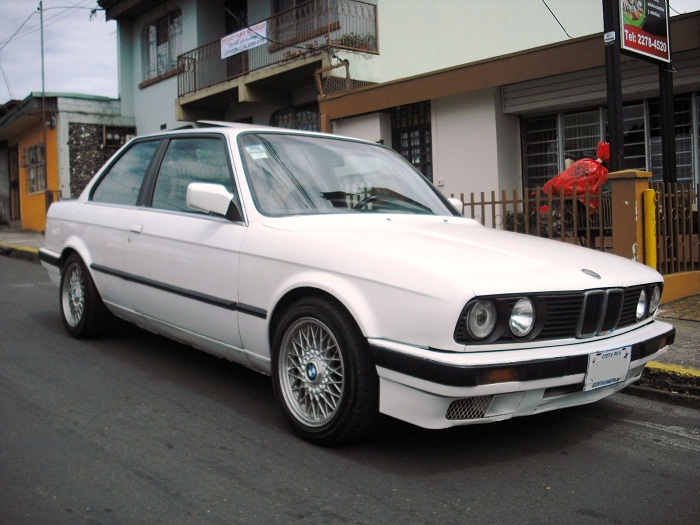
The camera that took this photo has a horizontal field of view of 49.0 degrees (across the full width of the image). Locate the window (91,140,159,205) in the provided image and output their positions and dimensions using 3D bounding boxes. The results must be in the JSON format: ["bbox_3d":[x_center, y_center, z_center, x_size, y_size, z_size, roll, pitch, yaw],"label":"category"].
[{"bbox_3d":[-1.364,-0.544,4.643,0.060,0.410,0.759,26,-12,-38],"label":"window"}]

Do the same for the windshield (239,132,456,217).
[{"bbox_3d":[-0.022,-0.488,4.043,1.340,0.130,0.660,-2,45,-39],"label":"windshield"}]

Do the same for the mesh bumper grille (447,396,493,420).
[{"bbox_3d":[0.403,0.494,2.592,0.190,0.072,0.050,-1,6,-30],"label":"mesh bumper grille"}]

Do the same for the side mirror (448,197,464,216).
[{"bbox_3d":[0.611,-0.336,4.563,0.220,0.130,0.120,-2,6,-39],"label":"side mirror"}]

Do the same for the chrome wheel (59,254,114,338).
[{"bbox_3d":[-1.722,0.194,5.034,0.200,0.610,0.610,-2,6,-39],"label":"chrome wheel"}]

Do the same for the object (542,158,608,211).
[{"bbox_3d":[2.102,-0.740,7.196,0.460,0.500,0.580,-2,6,-39],"label":"object"}]

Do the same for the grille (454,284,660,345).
[{"bbox_3d":[0.909,0.183,2.941,1.360,0.195,0.150,-2,6,-39],"label":"grille"}]

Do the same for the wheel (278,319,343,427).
[{"bbox_3d":[-0.102,0.427,3.053,0.160,0.425,0.425,-2,6,-39],"label":"wheel"}]

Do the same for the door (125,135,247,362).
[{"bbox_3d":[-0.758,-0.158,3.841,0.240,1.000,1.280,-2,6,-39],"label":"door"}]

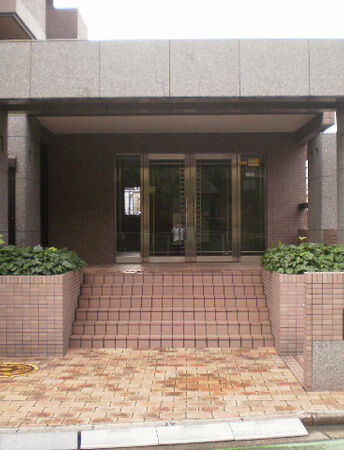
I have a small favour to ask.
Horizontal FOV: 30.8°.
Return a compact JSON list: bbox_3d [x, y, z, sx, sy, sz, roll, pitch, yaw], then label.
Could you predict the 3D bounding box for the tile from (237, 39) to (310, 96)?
[{"bbox_3d":[1.256,-1.931,7.710,0.855,0.700,0.060,0,0,0],"label":"tile"}]

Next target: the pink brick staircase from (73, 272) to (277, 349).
[{"bbox_3d":[0.013,1.173,8.831,2.685,0.895,1.420,0,0,0],"label":"pink brick staircase"}]

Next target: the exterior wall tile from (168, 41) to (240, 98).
[{"bbox_3d":[0.399,-1.927,7.715,0.860,0.700,0.060,0,0,0],"label":"exterior wall tile"}]

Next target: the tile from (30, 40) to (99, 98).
[{"bbox_3d":[-1.316,-1.918,7.724,0.850,0.700,0.060,0,0,0],"label":"tile"}]

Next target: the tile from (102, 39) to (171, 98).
[{"bbox_3d":[-0.461,-1.922,7.719,0.860,0.700,0.060,0,0,0],"label":"tile"}]

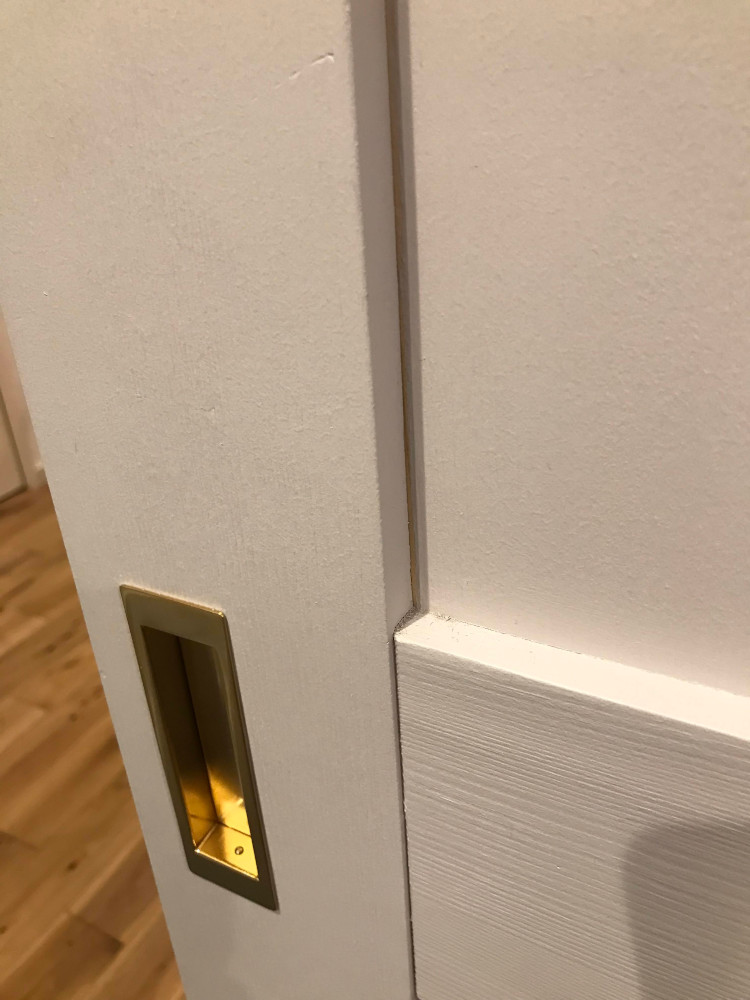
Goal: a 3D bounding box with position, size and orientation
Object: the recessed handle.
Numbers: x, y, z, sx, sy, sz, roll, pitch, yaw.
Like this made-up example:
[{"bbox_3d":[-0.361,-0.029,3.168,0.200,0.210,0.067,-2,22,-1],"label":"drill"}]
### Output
[{"bbox_3d":[-0.050,0.079,0.258,0.041,0.121,0.013,11,30,28],"label":"recessed handle"}]

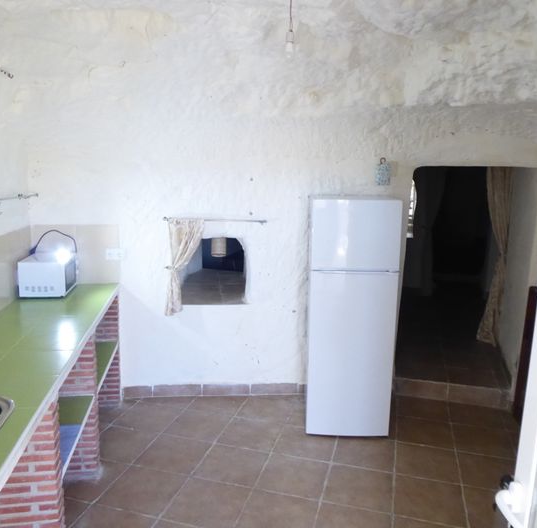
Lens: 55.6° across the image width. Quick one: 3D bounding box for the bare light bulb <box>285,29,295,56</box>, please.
[{"bbox_3d":[0.117,-1.216,2.800,0.055,0.155,0.055,1,10,0],"label":"bare light bulb"}]

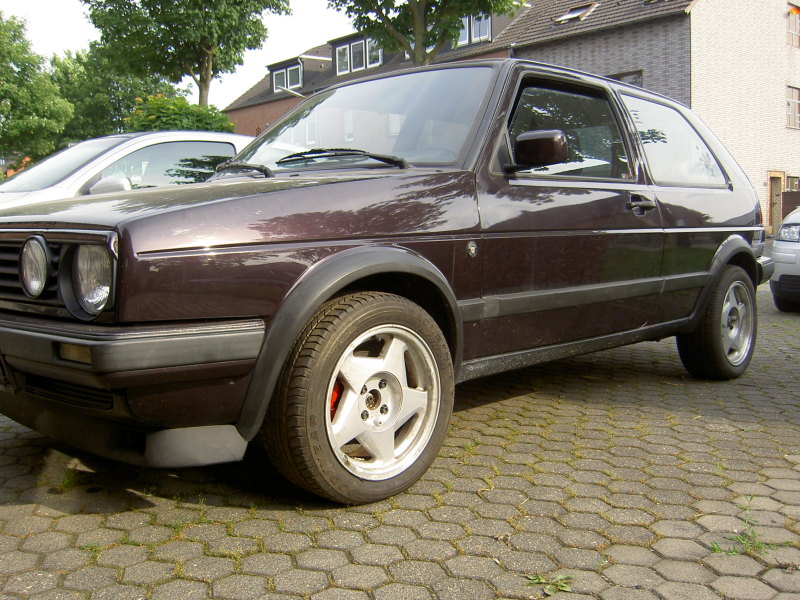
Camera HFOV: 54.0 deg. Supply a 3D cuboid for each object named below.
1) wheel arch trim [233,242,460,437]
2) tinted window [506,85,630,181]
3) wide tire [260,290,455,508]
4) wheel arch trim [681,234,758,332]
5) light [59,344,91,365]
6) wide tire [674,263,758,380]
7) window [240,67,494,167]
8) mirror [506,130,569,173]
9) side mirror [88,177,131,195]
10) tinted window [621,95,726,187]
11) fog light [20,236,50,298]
[{"bbox_3d":[-0.105,0.072,2.030,0.080,0.440,0.770,5,7,43],"label":"wheel arch trim"},{"bbox_3d":[0.588,-0.616,2.816,0.050,0.390,0.880,-19,-9,43],"label":"tinted window"},{"bbox_3d":[-0.104,0.266,2.150,0.565,0.560,0.197,-5,7,-43],"label":"wide tire"},{"bbox_3d":[1.569,-0.103,3.804,0.080,0.430,0.900,5,7,43],"label":"wheel arch trim"},{"bbox_3d":[-0.670,0.113,1.658,0.155,0.050,0.045,4,7,39],"label":"light"},{"bbox_3d":[1.600,0.105,3.938,0.197,0.560,0.565,5,7,43],"label":"wide tire"},{"bbox_3d":[-0.186,-0.666,3.056,1.280,0.110,0.600,5,48,43],"label":"window"},{"bbox_3d":[0.430,-0.454,2.406,0.190,0.130,0.100,5,7,43],"label":"mirror"},{"bbox_3d":[-1.698,-0.655,4.593,0.210,0.140,0.130,5,7,43],"label":"side mirror"},{"bbox_3d":[1.245,-0.688,3.505,0.050,0.400,0.920,-19,-9,43],"label":"tinted window"},{"bbox_3d":[-0.860,-0.081,1.904,0.155,0.155,0.070,5,7,43],"label":"fog light"}]

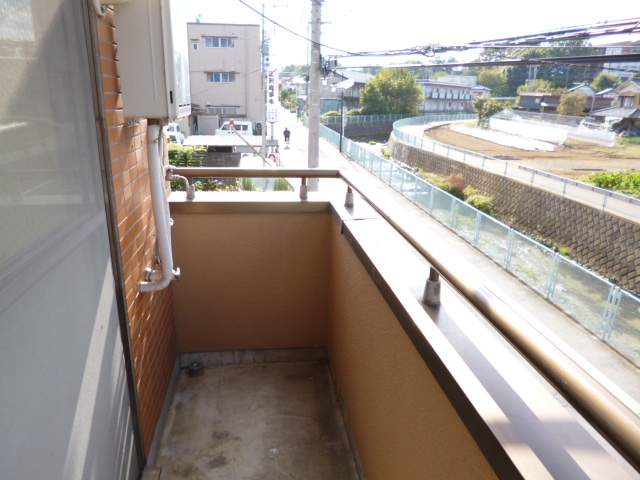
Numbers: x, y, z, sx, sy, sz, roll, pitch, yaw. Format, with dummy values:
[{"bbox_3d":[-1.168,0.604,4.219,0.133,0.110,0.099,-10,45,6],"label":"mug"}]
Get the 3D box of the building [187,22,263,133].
[{"bbox_3d":[-9.154,-15.482,44.936,6.300,10.140,8.500,-1,18,-7],"label":"building"}]

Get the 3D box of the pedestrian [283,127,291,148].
[{"bbox_3d":[-2.922,-9.130,39.445,0.550,1.680,0.450,2,18,0],"label":"pedestrian"}]

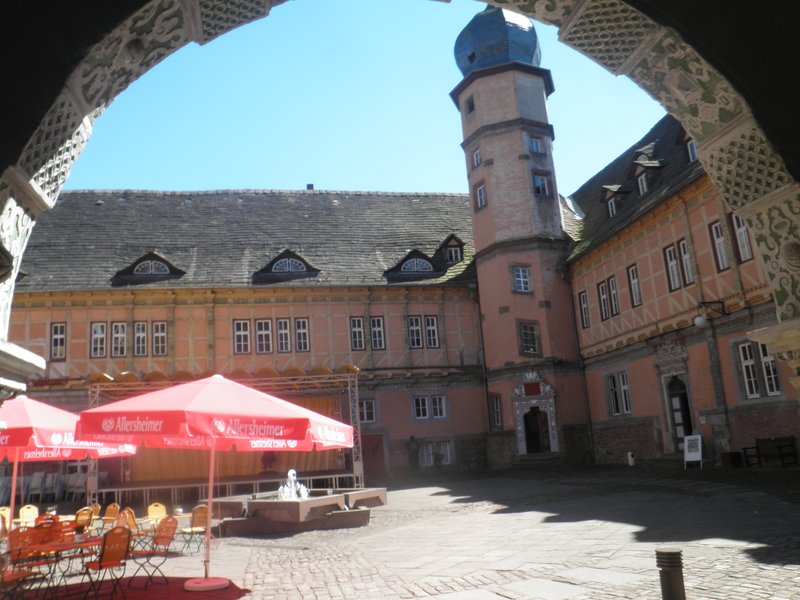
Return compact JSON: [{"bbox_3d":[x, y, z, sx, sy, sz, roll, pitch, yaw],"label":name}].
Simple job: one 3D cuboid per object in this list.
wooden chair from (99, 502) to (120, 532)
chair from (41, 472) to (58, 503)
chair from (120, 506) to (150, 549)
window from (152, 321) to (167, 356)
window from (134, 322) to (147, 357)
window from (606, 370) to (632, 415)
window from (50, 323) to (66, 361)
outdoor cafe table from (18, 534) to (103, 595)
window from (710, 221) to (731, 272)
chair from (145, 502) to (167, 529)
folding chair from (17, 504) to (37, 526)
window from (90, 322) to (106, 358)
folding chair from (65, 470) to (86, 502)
[{"bbox_3d":[-5.173,4.056,11.562,0.440,0.870,0.520,-11,-14,29],"label":"wooden chair"},{"bbox_3d":[-12.584,6.751,23.300,0.520,1.000,0.600,2,-14,-26],"label":"chair"},{"bbox_3d":[-4.717,4.203,11.762,0.530,0.870,0.440,5,-16,-35],"label":"chair"},{"bbox_3d":[-12.104,1.942,32.636,0.780,1.840,0.150,-1,-13,-13],"label":"window"},{"bbox_3d":[-11.777,1.784,29.428,0.573,1.620,0.160,-1,-13,-14],"label":"window"},{"bbox_3d":[9.120,3.876,26.849,0.160,1.833,1.668,-2,-13,-10],"label":"window"},{"bbox_3d":[-16.694,2.066,31.679,0.760,1.930,0.150,-1,-13,-13],"label":"window"},{"bbox_3d":[-3.819,3.074,7.300,1.020,0.730,0.690,3,-14,-28],"label":"outdoor cafe table"},{"bbox_3d":[11.140,-1.863,22.527,0.150,1.780,0.720,-1,-13,-12],"label":"window"},{"bbox_3d":[-4.425,4.267,12.056,0.530,0.870,0.440,-12,-15,33],"label":"chair"},{"bbox_3d":[-7.002,4.279,12.197,0.440,0.870,0.520,-1,-13,-14],"label":"folding chair"},{"bbox_3d":[-13.488,1.813,28.995,0.645,1.627,0.160,-1,-13,-14],"label":"window"},{"bbox_3d":[-13.748,7.934,27.500,0.650,1.300,0.720,-1,-13,-12],"label":"folding chair"}]

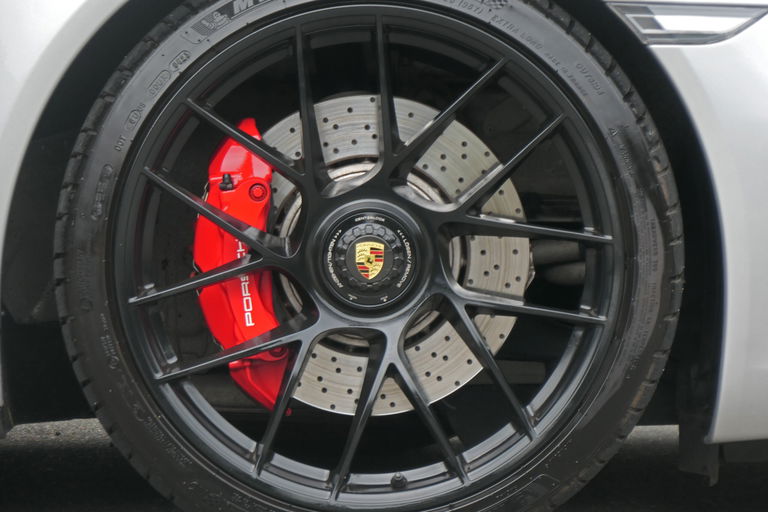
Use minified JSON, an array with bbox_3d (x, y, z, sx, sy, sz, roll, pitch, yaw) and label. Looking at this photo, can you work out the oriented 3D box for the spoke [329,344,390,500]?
[{"bbox_3d":[-0.024,0.179,7.750,0.025,0.174,0.045,14,-1,0],"label":"spoke"}]

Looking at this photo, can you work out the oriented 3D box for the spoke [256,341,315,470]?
[{"bbox_3d":[-0.107,0.161,7.750,0.023,0.156,0.045,18,-1,0],"label":"spoke"}]

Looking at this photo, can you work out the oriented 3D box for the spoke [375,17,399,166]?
[{"bbox_3d":[0.006,-0.178,7.750,0.020,0.157,0.045,-2,-1,0],"label":"spoke"}]

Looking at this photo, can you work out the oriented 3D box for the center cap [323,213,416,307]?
[{"bbox_3d":[-0.015,0.004,7.735,0.100,0.100,0.040,0,-1,0],"label":"center cap"}]

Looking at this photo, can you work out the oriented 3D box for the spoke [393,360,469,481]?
[{"bbox_3d":[0.048,0.178,7.750,0.021,0.152,0.045,-27,-1,0],"label":"spoke"}]

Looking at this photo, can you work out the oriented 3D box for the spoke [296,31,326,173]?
[{"bbox_3d":[-0.083,-0.163,7.750,0.025,0.161,0.045,-9,-1,0],"label":"spoke"}]

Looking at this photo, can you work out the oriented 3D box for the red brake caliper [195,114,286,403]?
[{"bbox_3d":[-0.155,0.009,7.830,0.104,0.315,0.120,0,-1,0],"label":"red brake caliper"}]

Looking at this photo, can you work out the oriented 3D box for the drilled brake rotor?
[{"bbox_3d":[-0.016,-0.001,7.845,0.348,0.348,0.042,0,-1,0],"label":"drilled brake rotor"}]

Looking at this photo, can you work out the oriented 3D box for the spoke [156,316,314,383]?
[{"bbox_3d":[-0.158,0.100,7.750,0.180,0.020,0.045,-17,-1,0],"label":"spoke"}]

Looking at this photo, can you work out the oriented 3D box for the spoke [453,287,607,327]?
[{"bbox_3d":[0.154,0.059,7.750,0.165,0.021,0.045,12,-1,0],"label":"spoke"}]

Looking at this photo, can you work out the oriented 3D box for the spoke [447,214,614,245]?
[{"bbox_3d":[0.156,-0.024,7.750,0.179,0.023,0.045,6,-1,0],"label":"spoke"}]

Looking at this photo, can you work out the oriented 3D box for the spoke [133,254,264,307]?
[{"bbox_3d":[-0.200,0.027,7.750,0.150,0.018,0.045,-19,-1,0],"label":"spoke"}]

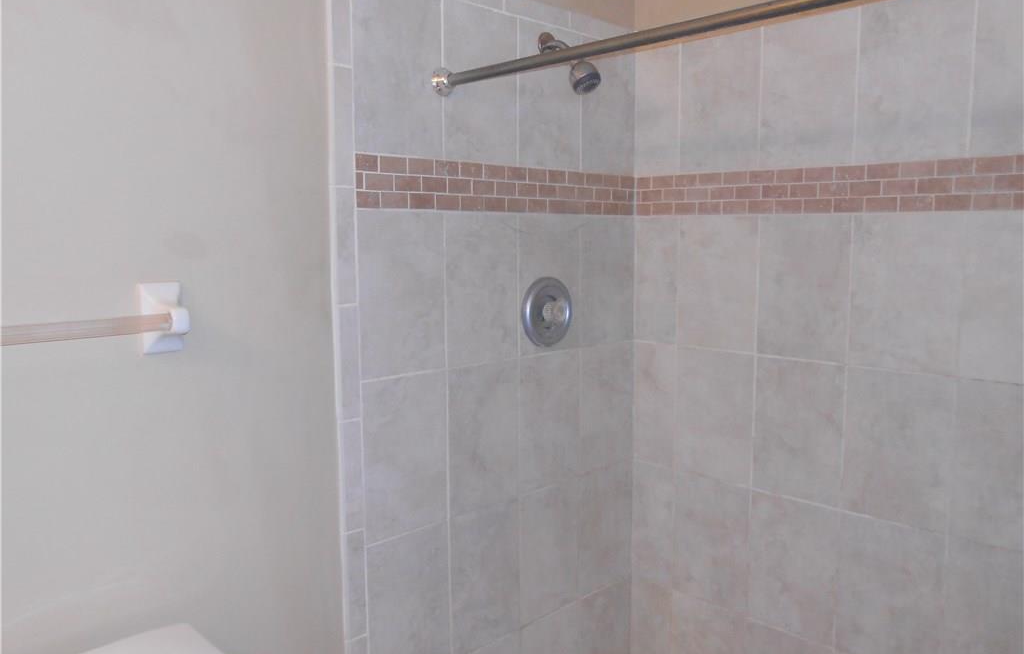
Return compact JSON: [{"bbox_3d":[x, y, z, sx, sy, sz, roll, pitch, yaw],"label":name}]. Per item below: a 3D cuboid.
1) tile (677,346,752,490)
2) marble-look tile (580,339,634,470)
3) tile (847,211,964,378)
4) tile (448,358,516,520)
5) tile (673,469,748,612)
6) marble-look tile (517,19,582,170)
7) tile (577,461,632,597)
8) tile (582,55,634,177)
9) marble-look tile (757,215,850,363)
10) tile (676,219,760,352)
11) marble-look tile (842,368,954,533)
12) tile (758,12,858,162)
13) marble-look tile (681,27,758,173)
[{"bbox_3d":[0.485,0.211,1.848,0.010,0.311,0.204,-6,9,-44],"label":"tile"},{"bbox_3d":[0.237,0.202,1.938,0.211,0.311,0.010,-6,9,-44],"label":"marble-look tile"},{"bbox_3d":[0.775,-0.072,1.522,0.010,0.313,0.203,-6,9,-44],"label":"tile"},{"bbox_3d":[-0.059,0.230,1.616,0.199,0.304,0.009,-6,9,-44],"label":"tile"},{"bbox_3d":[0.498,0.534,1.916,0.010,0.319,0.210,-6,9,-44],"label":"tile"},{"bbox_3d":[0.085,-0.518,1.747,0.207,0.316,0.010,-6,9,-44],"label":"marble-look tile"},{"bbox_3d":[0.242,0.521,2.011,0.214,0.319,0.010,-6,9,-44],"label":"tile"},{"bbox_3d":[0.228,-0.513,1.824,0.205,0.302,0.009,-6,9,-44],"label":"tile"},{"bbox_3d":[0.642,-0.086,1.697,0.010,0.320,0.206,-6,9,-44],"label":"marble-look tile"},{"bbox_3d":[0.493,-0.104,1.847,0.010,0.320,0.210,-6,9,-44],"label":"tile"},{"bbox_3d":[0.776,0.241,1.556,0.010,0.311,0.203,-6,9,-44],"label":"marble-look tile"},{"bbox_3d":[0.614,-0.484,1.589,0.009,0.293,0.198,-6,9,-44],"label":"tile"},{"bbox_3d":[0.489,-0.523,1.803,0.010,0.311,0.210,-6,9,-44],"label":"marble-look tile"}]

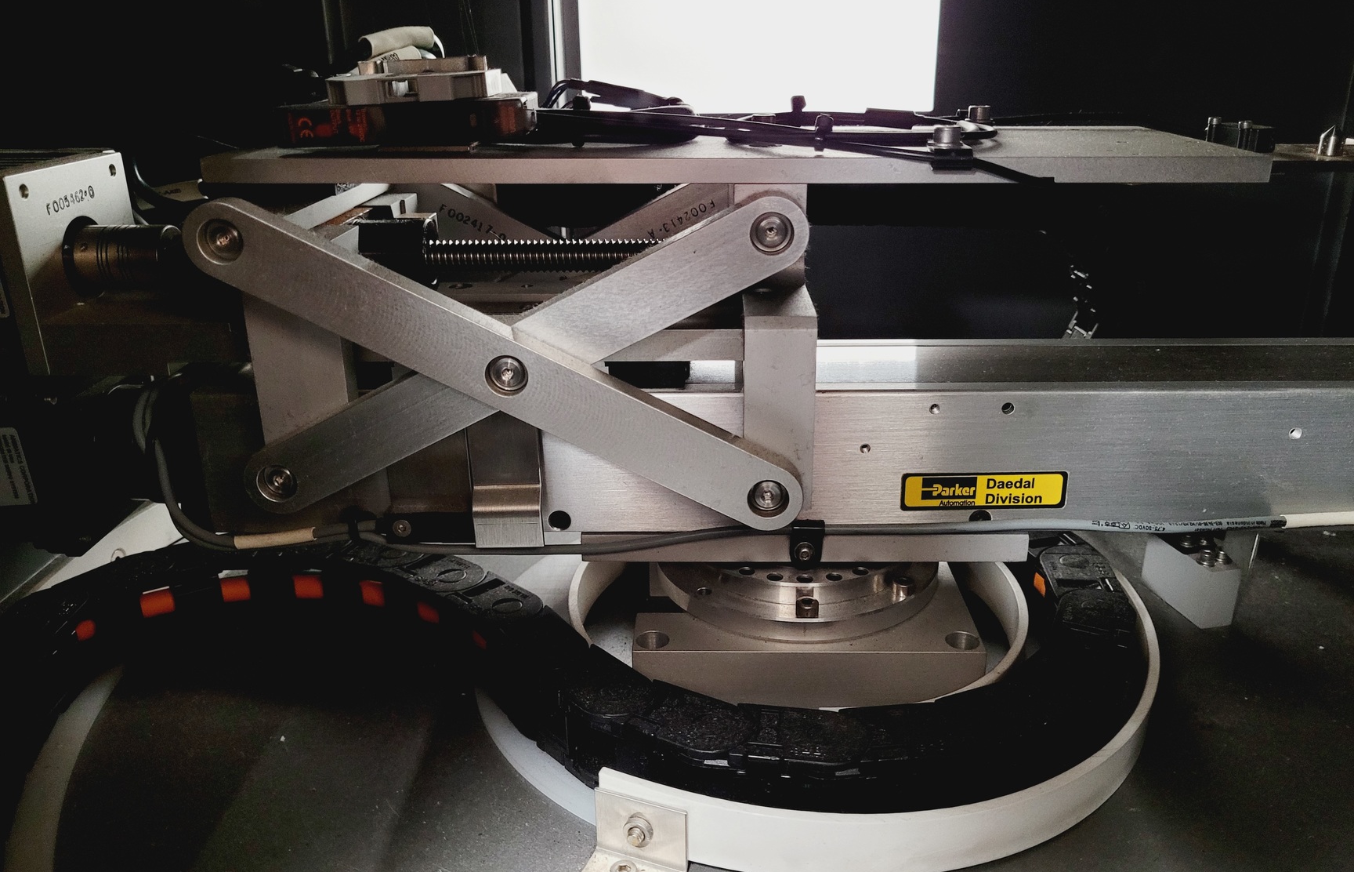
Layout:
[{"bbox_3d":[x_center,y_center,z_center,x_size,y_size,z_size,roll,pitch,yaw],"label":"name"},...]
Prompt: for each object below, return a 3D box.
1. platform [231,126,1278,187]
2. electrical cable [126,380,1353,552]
[{"bbox_3d":[0.020,-0.112,0.402,0.367,0.009,0.109,0,22,1],"label":"platform"},{"bbox_3d":[0.027,0.011,0.419,0.493,0.073,0.033,0,22,1],"label":"electrical cable"}]

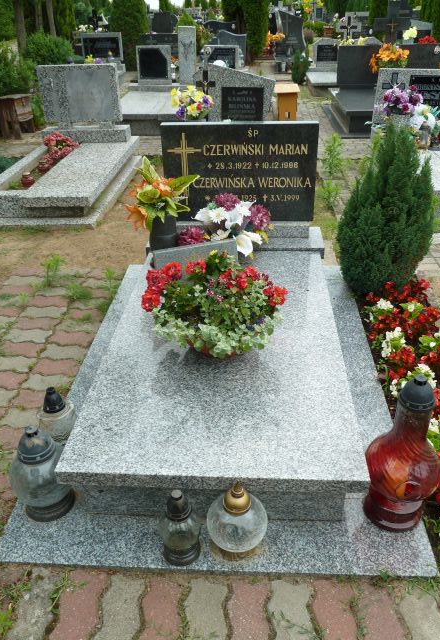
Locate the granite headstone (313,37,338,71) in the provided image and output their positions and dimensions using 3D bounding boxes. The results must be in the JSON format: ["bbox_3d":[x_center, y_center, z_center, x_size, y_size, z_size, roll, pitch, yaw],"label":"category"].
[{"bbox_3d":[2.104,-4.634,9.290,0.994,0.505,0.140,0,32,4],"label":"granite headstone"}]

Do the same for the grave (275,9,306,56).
[{"bbox_3d":[1.387,-5.554,10.403,0.535,0.787,0.140,-5,32,-4],"label":"grave"}]

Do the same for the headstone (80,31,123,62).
[{"bbox_3d":[-2.122,-4.982,9.788,0.740,0.490,0.130,0,31,4],"label":"headstone"}]

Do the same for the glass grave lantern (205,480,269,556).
[{"bbox_3d":[0.047,0.520,1.462,0.165,0.260,0.165,0,32,4],"label":"glass grave lantern"}]

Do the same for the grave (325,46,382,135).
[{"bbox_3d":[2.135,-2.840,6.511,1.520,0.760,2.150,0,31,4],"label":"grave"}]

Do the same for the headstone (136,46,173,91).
[{"bbox_3d":[-0.901,-3.571,7.511,0.470,0.490,0.120,0,31,4],"label":"headstone"}]

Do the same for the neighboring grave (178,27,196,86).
[{"bbox_3d":[-0.442,-3.679,7.460,0.235,0.710,0.170,0,31,4],"label":"neighboring grave"}]

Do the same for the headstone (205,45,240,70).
[{"bbox_3d":[0.045,-3.566,7.448,0.480,0.490,0.120,0,31,4],"label":"headstone"}]

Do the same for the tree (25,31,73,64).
[{"bbox_3d":[-3.140,-4.976,10.179,0.850,0.940,0.800,0,31,4],"label":"tree"}]

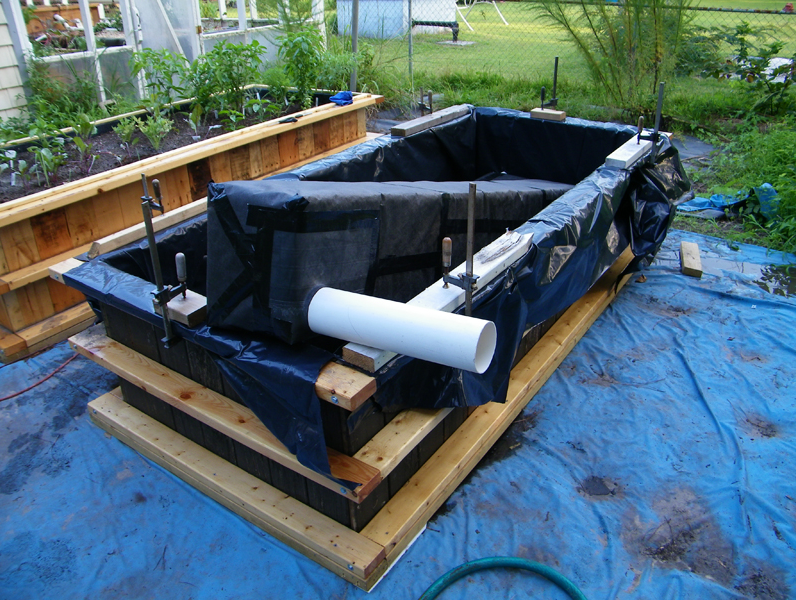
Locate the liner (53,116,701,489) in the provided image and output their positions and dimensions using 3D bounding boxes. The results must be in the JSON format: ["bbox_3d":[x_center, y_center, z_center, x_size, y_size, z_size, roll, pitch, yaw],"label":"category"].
[{"bbox_3d":[0.177,-0.188,2.694,1.340,0.590,2.480,18,35,31],"label":"liner"}]

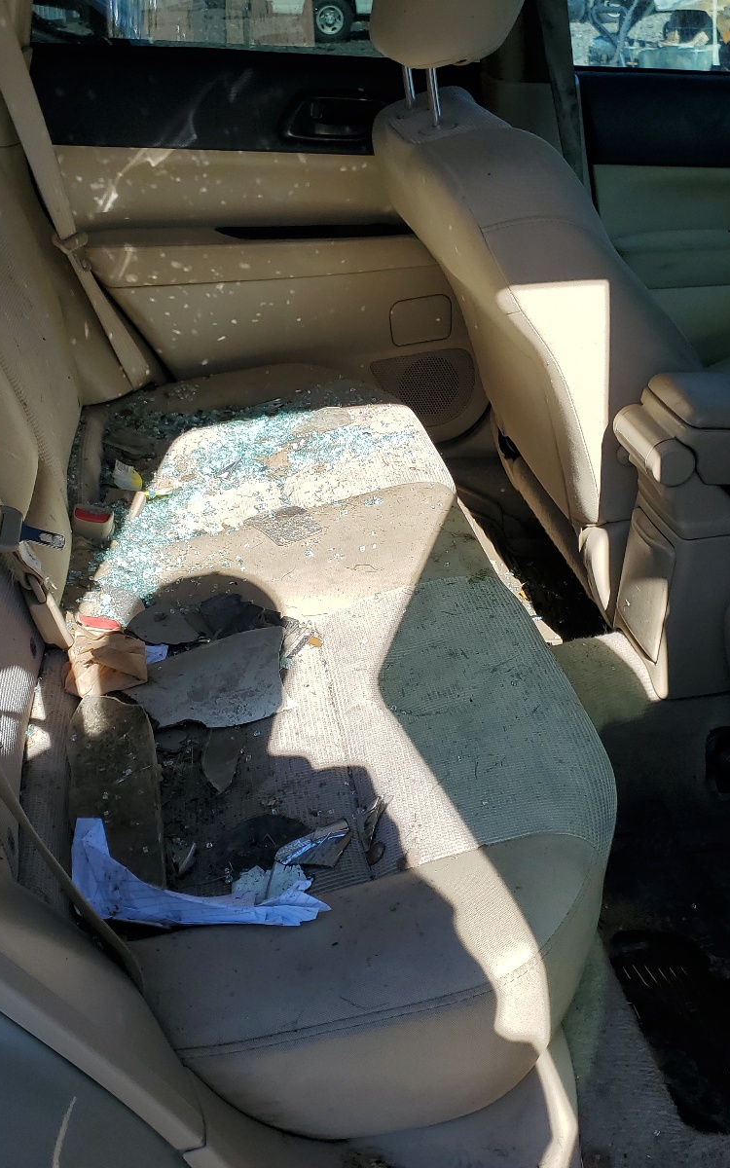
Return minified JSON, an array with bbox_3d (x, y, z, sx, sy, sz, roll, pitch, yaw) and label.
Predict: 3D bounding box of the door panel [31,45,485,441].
[{"bbox_3d":[-0.136,-0.501,1.835,0.705,0.620,0.090,-4,30,-10],"label":"door panel"}]

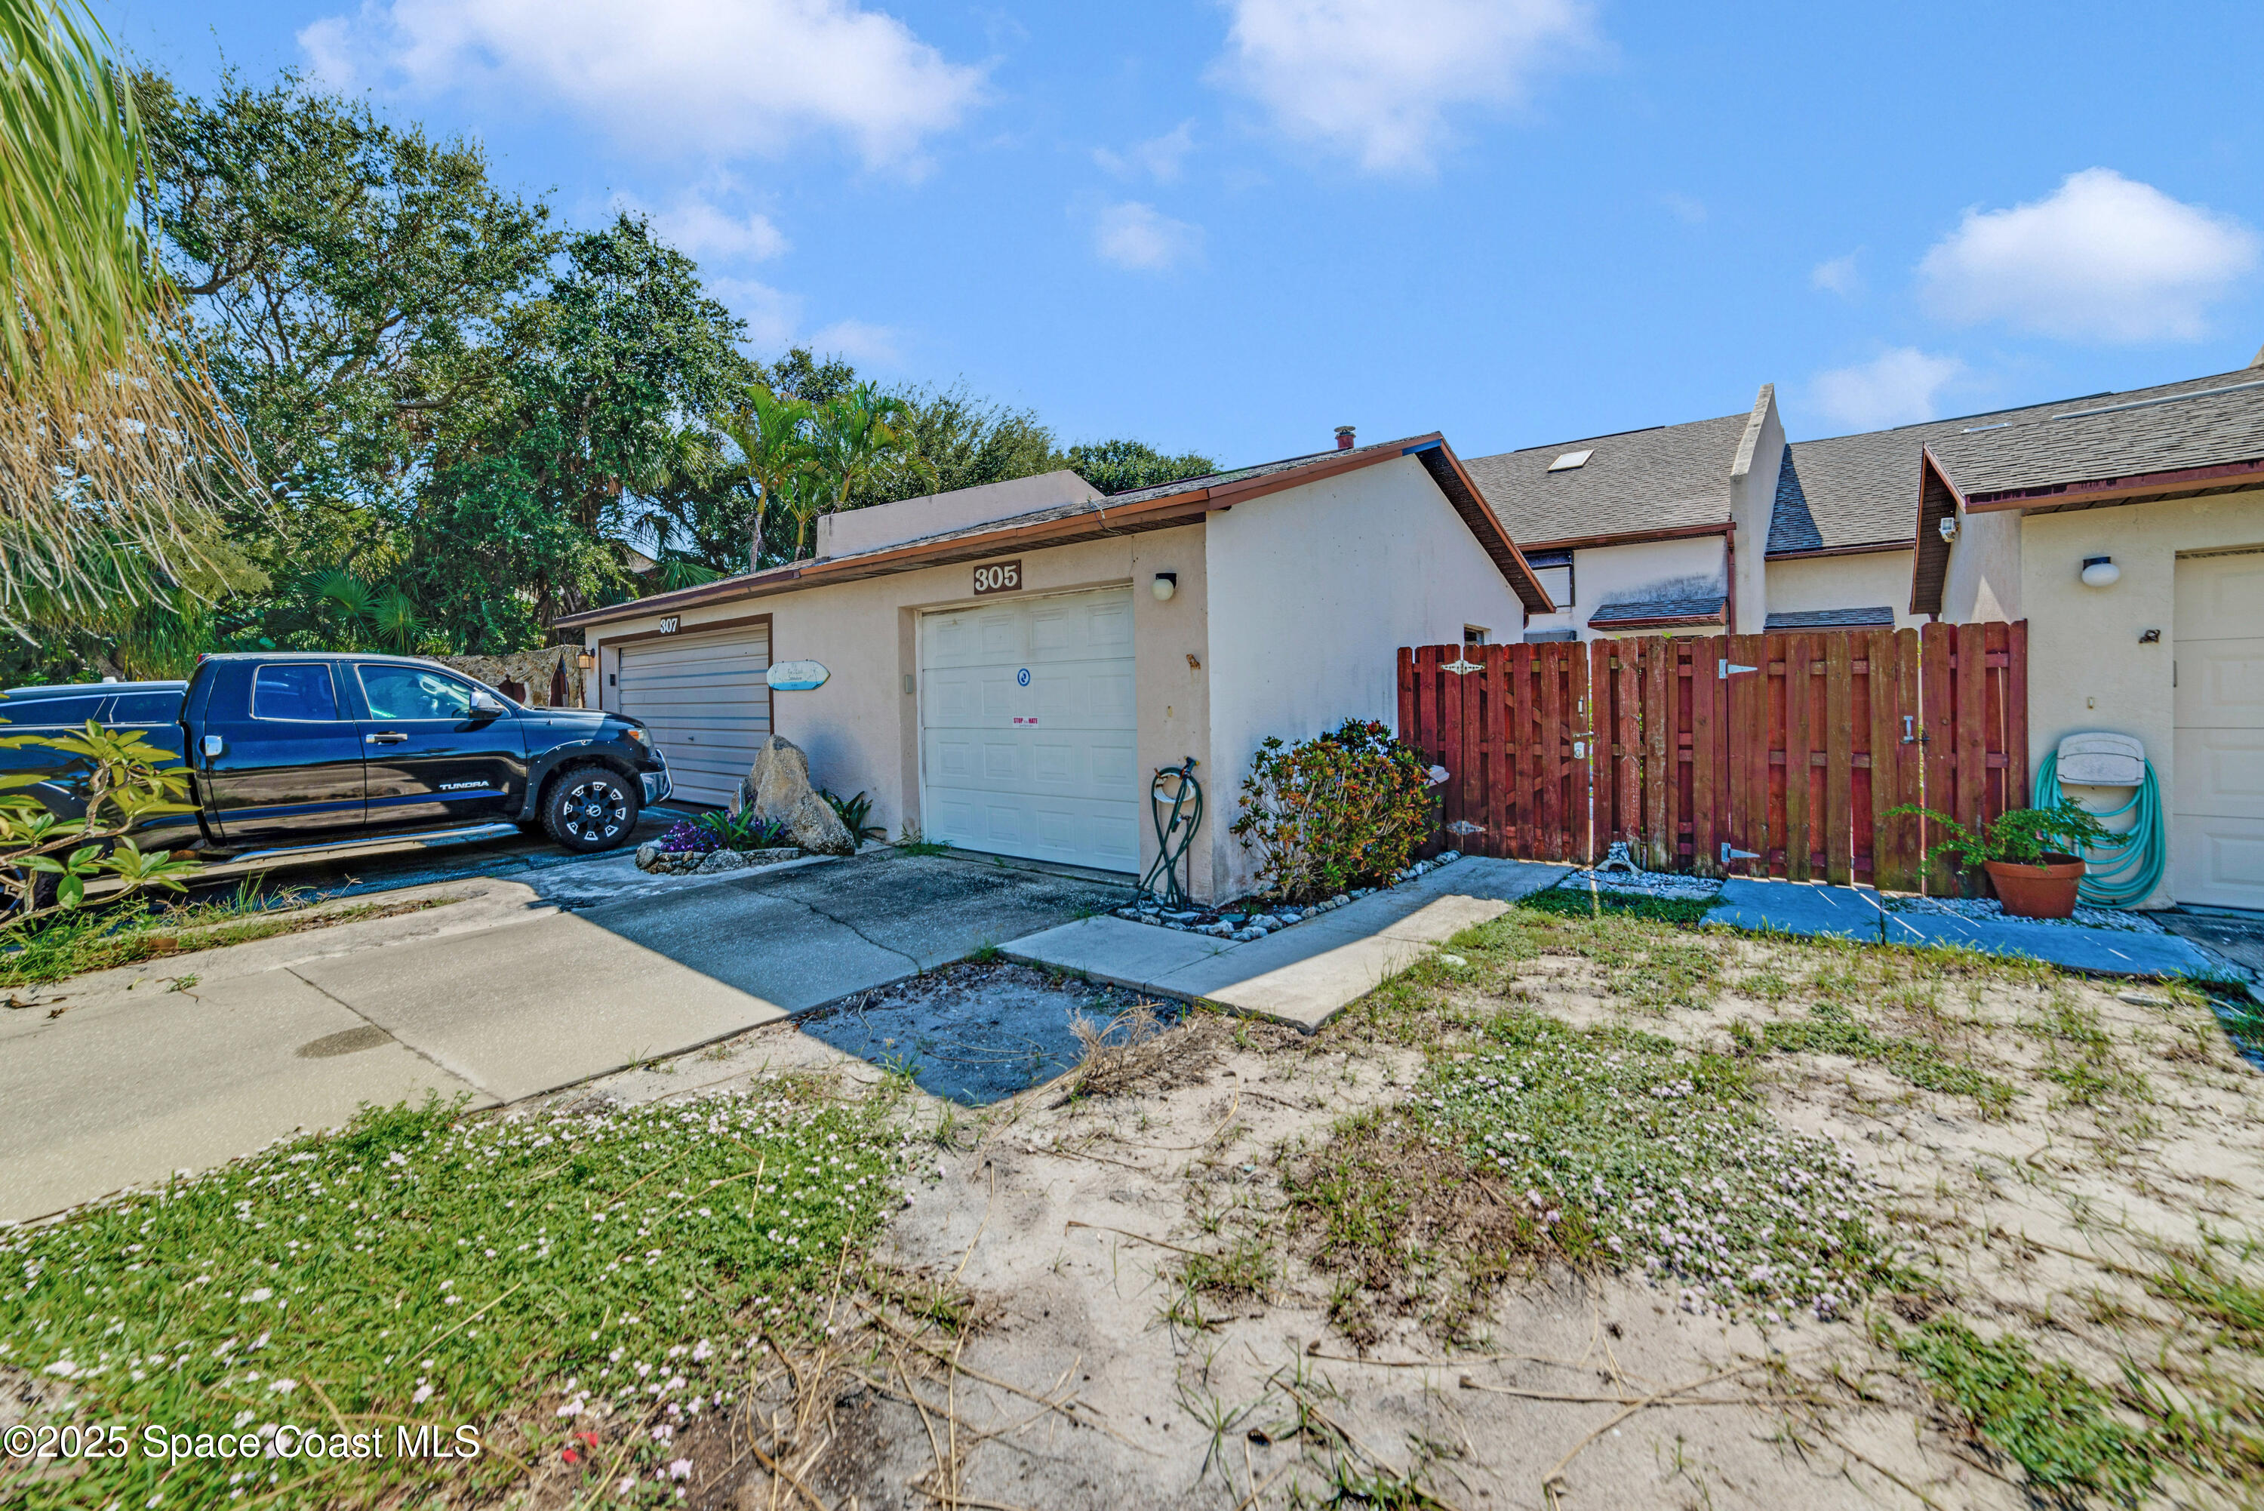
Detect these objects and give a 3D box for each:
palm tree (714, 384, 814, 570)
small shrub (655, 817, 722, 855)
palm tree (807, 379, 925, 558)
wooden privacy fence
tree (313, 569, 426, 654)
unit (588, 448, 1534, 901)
[{"bbox_3d":[-7.458,-3.555,18.212,2.061,8.053,2.100,-2,3,-22],"label":"palm tree"},{"bbox_3d":[-3.907,0.705,7.750,0.570,0.370,0.500,-2,3,-27],"label":"small shrub"},{"bbox_3d":[-5.469,-3.678,18.516,2.536,8.206,2.400,-2,3,-16],"label":"palm tree"},{"bbox_3d":[4.160,-0.006,7.014,4.179,1.865,0.130,2,4,39],"label":"wooden privacy fence"},{"bbox_3d":[-15.961,-1.671,18.618,2.378,4.507,2.300,-3,4,-40],"label":"tree"},{"bbox_3d":[-1.264,-1.333,11.898,10.950,4.050,7.800,2,4,39],"label":"unit"}]

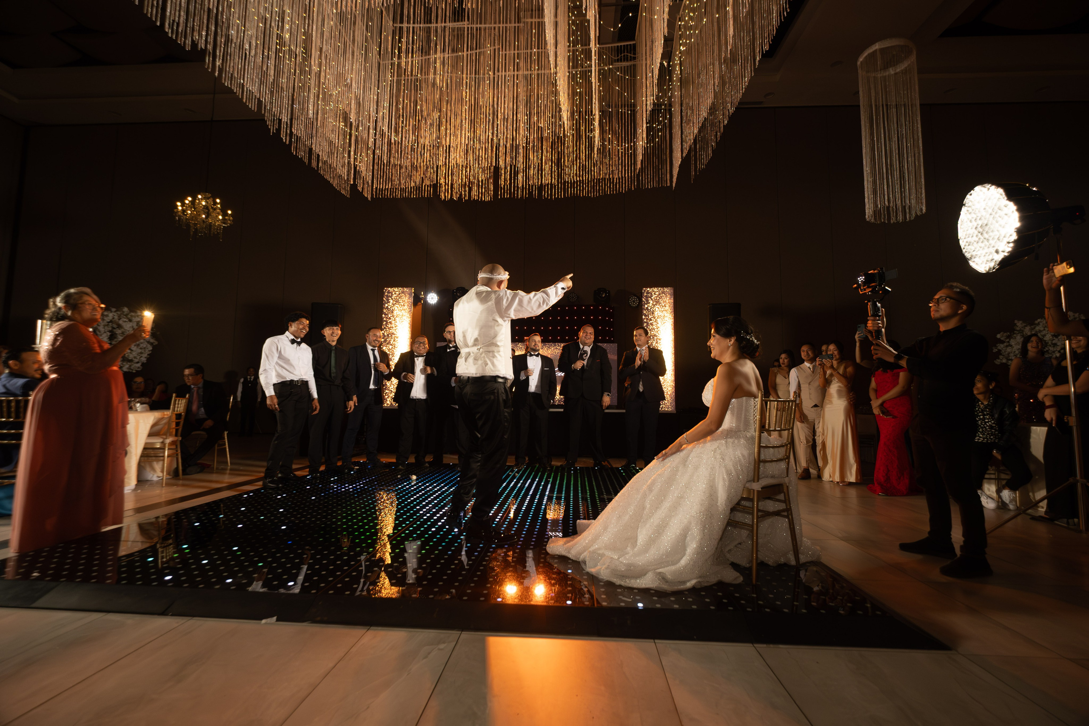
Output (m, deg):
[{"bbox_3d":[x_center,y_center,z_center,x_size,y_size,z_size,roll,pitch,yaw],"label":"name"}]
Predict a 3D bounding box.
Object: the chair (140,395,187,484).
[{"bbox_3d":[-4.094,0.786,5.098,0.450,0.925,0.410,1,-4,-9],"label":"chair"}]

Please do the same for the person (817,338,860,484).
[{"bbox_3d":[3.415,0.558,5.623,0.520,1.640,0.460,-2,-5,37],"label":"person"}]

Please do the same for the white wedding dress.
[{"bbox_3d":[0.726,0.595,2.867,1.400,1.000,1.100,-3,-6,41],"label":"white wedding dress"}]

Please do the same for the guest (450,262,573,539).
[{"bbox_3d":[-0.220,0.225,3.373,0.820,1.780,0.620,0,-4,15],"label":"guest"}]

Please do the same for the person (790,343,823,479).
[{"bbox_3d":[3.411,0.580,6.234,0.520,1.700,0.340,-2,-5,34],"label":"person"}]

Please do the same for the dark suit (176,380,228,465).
[{"bbox_3d":[-4.243,0.739,6.013,0.620,1.140,0.720,0,-4,12],"label":"dark suit"}]

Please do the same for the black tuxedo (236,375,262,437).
[{"bbox_3d":[-7.077,1.019,11.600,0.540,1.460,0.300,3,-5,-23],"label":"black tuxedo"}]

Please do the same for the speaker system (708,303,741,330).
[{"bbox_3d":[2.778,-0.543,7.453,0.440,0.710,0.400,0,-4,9],"label":"speaker system"}]

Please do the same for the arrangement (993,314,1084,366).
[{"bbox_3d":[6.452,-0.282,6.300,0.950,0.720,0.950,-3,-6,44],"label":"arrangement"}]

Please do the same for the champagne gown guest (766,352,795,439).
[{"bbox_3d":[3.106,0.614,6.291,0.460,1.620,0.340,-2,-5,33],"label":"champagne gown guest"}]

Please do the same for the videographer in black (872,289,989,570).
[{"bbox_3d":[2.280,0.336,2.902,0.650,1.660,0.540,-1,-4,16],"label":"videographer in black"}]

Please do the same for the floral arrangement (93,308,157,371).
[{"bbox_3d":[-5.270,-0.289,5.977,0.760,0.740,0.760,4,-6,-41],"label":"floral arrangement"}]

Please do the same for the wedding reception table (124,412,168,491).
[{"bbox_3d":[-4.775,0.844,4.889,1.700,0.770,1.700,1,-4,0],"label":"wedding reception table"}]

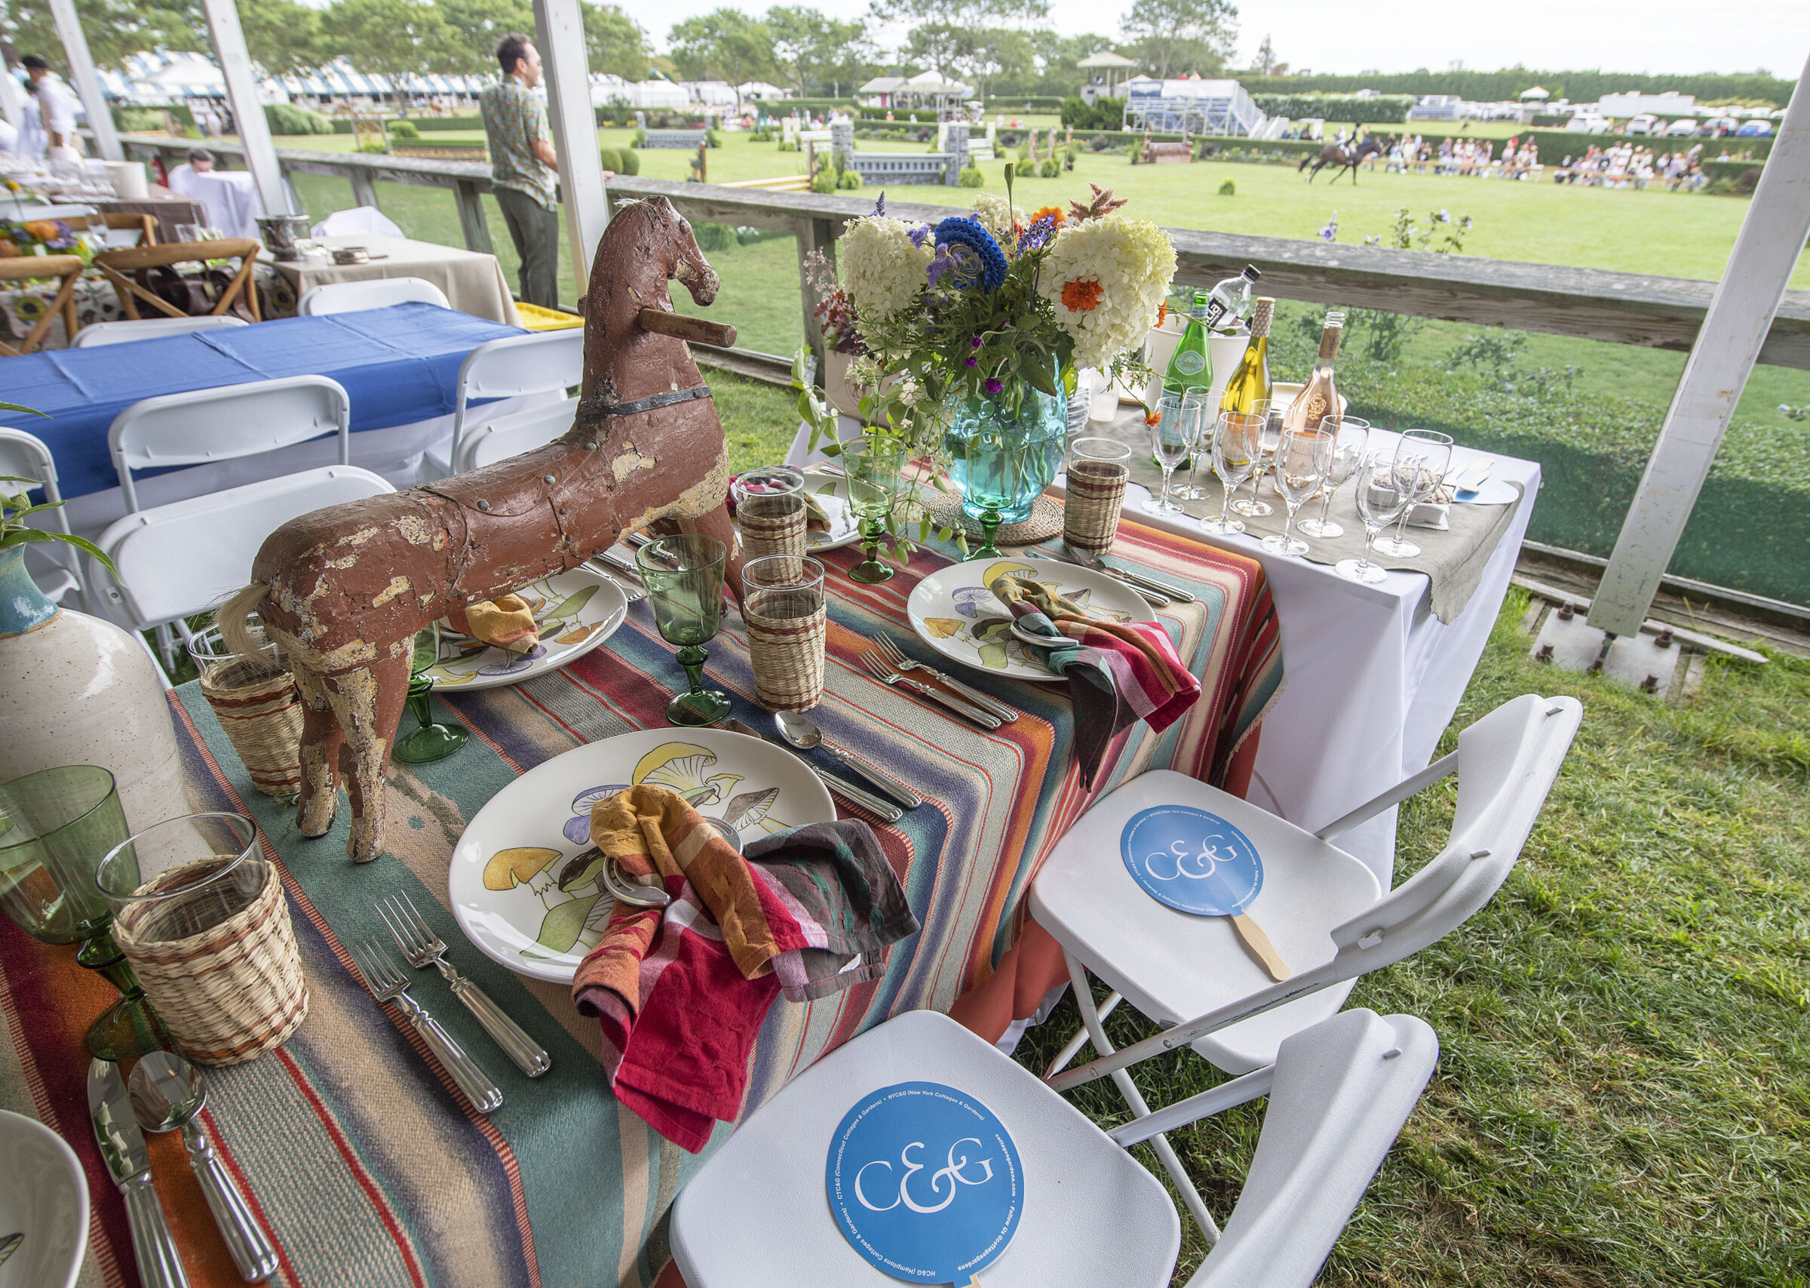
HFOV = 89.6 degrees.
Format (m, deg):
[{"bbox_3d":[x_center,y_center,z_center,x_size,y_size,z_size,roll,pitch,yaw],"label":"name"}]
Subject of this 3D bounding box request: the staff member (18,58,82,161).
[{"bbox_3d":[-8.620,-5.139,9.534,0.400,1.720,0.500,-22,37,-32],"label":"staff member"}]

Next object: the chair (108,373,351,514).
[{"bbox_3d":[-1.611,-0.295,2.296,0.450,0.790,0.460,-24,38,-34],"label":"chair"}]

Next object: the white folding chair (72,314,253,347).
[{"bbox_3d":[-1.980,-0.491,2.624,0.450,0.790,0.460,-20,36,-30],"label":"white folding chair"}]

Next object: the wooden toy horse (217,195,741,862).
[{"bbox_3d":[-0.380,-0.142,0.900,0.230,0.520,0.600,21,37,31],"label":"wooden toy horse"}]

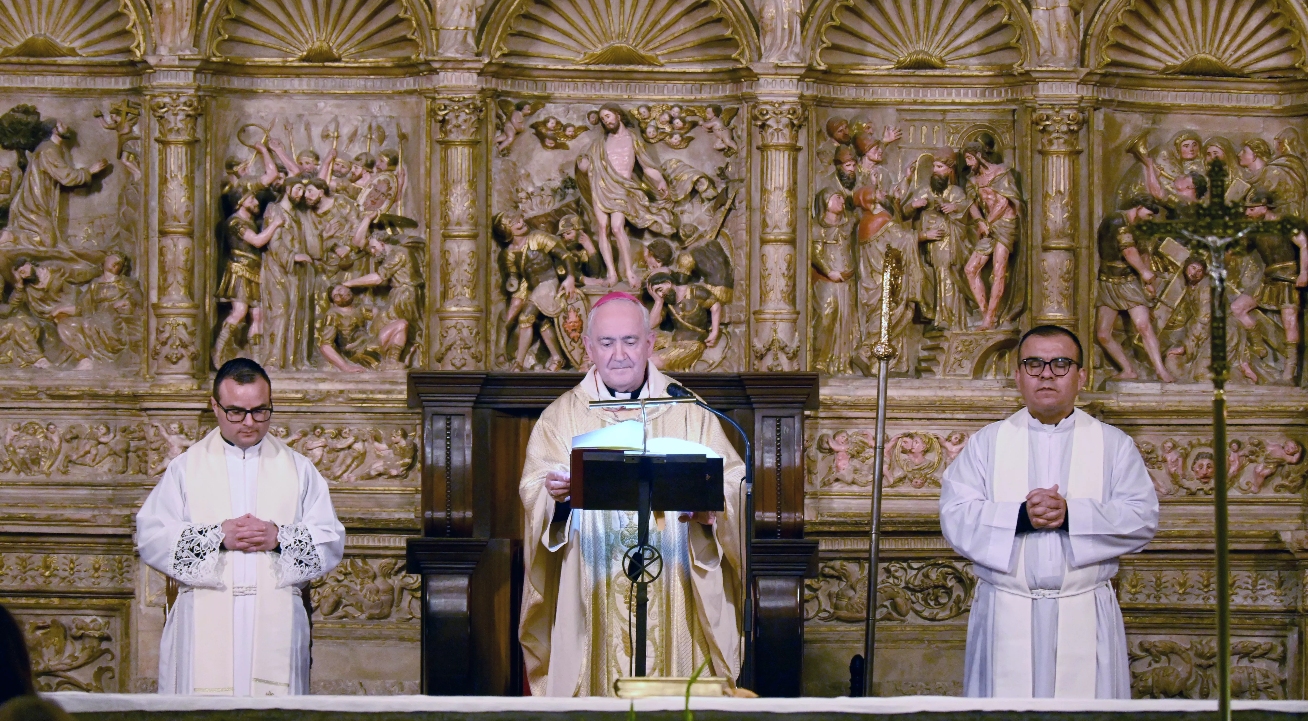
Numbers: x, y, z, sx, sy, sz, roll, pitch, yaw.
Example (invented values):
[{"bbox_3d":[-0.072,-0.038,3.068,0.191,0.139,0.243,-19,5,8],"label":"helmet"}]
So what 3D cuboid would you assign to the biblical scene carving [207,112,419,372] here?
[{"bbox_3d":[-0.856,-0.303,34.700,0.530,0.660,0.170,0,-1,0],"label":"biblical scene carving"}]

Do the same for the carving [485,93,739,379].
[{"bbox_3d":[-0.098,-0.329,36.400,0.674,0.728,0.170,1,-3,-3],"label":"carving"}]

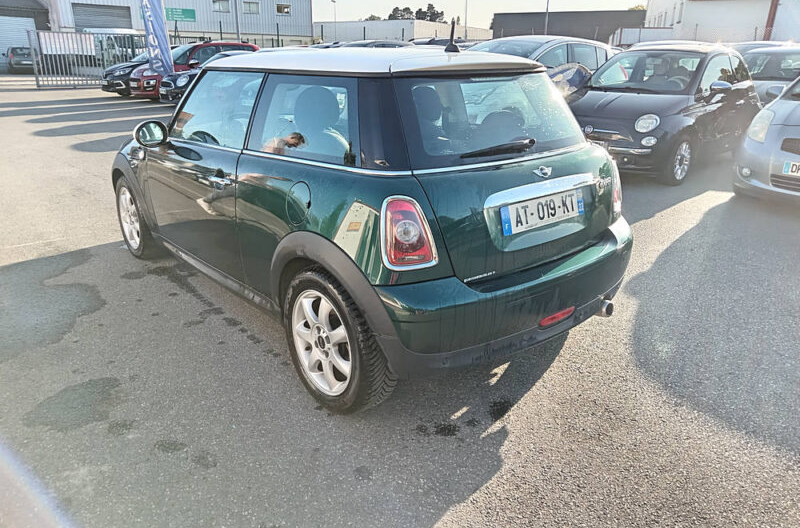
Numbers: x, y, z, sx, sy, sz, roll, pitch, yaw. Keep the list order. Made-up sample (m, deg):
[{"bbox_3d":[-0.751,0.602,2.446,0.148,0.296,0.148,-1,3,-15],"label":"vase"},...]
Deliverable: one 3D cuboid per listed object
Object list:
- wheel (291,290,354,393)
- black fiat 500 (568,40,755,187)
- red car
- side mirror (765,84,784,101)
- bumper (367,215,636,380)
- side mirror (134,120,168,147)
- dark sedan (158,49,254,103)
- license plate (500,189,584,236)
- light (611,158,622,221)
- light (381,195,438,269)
[{"bbox_3d":[-0.258,0.298,2.381,0.190,0.450,0.450,-16,26,-37],"label":"wheel"},{"bbox_3d":[3.350,-1.995,7.368,3.550,1.490,1.630,-17,26,-39],"label":"black fiat 500"},{"bbox_3d":[-6.269,-5.953,18.022,4.100,1.640,1.740,-16,25,-36],"label":"red car"},{"bbox_3d":[4.088,-1.898,6.322,0.140,0.165,0.210,-18,26,-39],"label":"side mirror"},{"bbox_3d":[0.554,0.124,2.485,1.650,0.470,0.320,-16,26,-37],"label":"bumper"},{"bbox_3d":[-1.390,-0.729,3.212,0.190,0.150,0.140,-16,26,-37],"label":"side mirror"},{"bbox_3d":[-4.879,-5.153,16.157,3.720,1.420,1.680,-18,27,-40],"label":"dark sedan"},{"bbox_3d":[0.588,-0.211,2.319,0.520,0.110,0.020,-16,12,-37],"label":"license plate"},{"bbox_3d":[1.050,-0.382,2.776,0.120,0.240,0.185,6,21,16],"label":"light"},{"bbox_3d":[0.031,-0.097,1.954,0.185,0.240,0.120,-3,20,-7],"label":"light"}]

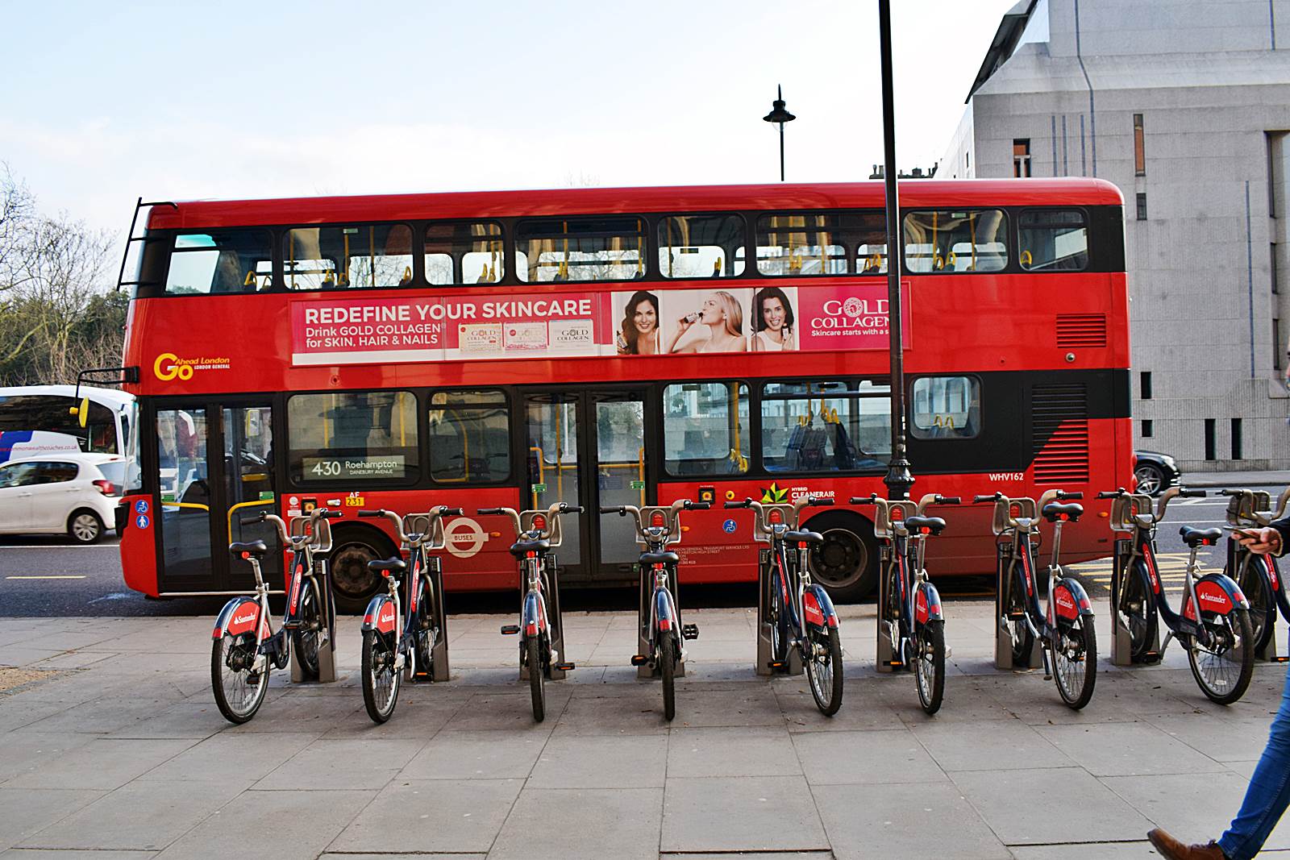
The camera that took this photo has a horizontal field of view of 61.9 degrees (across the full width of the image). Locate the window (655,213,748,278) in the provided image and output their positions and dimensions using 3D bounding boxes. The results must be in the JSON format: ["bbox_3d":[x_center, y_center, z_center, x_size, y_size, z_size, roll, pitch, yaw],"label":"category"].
[{"bbox_3d":[0.575,-1.872,10.950,0.897,0.632,0.060,-2,-1,0],"label":"window"}]

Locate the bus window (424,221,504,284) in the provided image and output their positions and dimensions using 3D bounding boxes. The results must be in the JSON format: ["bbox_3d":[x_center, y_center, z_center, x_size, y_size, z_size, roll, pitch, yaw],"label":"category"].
[{"bbox_3d":[-1.811,-1.770,10.822,0.782,0.615,0.060,-2,1,-1],"label":"bus window"}]

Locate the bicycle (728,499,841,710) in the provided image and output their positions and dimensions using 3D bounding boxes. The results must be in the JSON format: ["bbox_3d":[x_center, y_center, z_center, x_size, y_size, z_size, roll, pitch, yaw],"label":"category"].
[{"bbox_3d":[0.881,0.962,6.199,0.660,1.120,1.760,-1,-1,-8],"label":"bicycle"}]

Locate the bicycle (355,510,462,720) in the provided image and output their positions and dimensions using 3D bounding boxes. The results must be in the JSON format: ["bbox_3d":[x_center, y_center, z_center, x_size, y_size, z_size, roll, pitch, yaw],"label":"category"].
[{"bbox_3d":[-1.437,1.039,6.384,0.660,1.120,1.800,-2,0,1],"label":"bicycle"}]

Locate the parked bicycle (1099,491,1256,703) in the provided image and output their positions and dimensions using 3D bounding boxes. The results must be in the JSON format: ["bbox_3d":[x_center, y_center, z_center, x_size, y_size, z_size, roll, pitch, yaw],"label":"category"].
[{"bbox_3d":[3.094,0.906,6.270,0.660,1.120,1.800,-2,0,2],"label":"parked bicycle"}]

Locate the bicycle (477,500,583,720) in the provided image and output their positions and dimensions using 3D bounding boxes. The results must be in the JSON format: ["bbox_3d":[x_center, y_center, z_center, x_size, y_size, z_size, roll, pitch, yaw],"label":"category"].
[{"bbox_3d":[-0.621,1.004,6.250,0.660,1.120,1.760,-1,-1,-6],"label":"bicycle"}]

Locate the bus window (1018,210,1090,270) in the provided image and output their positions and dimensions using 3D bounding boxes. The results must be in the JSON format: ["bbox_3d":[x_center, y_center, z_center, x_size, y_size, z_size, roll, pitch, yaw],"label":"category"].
[{"bbox_3d":[4.136,-1.914,10.896,0.686,0.601,0.060,-2,1,-1],"label":"bus window"}]

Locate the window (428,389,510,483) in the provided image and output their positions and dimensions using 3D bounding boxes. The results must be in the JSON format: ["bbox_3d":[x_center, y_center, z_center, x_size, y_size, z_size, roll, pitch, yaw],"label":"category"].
[{"bbox_3d":[-1.792,0.064,10.950,0.807,0.937,0.060,-2,-1,0],"label":"window"}]

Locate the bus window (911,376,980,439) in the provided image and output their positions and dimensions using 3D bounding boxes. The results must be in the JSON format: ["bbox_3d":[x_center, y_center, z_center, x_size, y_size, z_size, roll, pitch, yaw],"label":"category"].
[{"bbox_3d":[3.052,-0.224,10.885,0.686,0.623,0.060,-2,1,-1],"label":"bus window"}]

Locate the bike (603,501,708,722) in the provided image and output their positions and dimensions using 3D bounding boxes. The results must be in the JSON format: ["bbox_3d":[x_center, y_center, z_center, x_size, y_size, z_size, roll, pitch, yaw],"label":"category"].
[{"bbox_3d":[0.098,0.983,6.198,0.660,1.120,1.760,-1,-1,-2],"label":"bike"}]

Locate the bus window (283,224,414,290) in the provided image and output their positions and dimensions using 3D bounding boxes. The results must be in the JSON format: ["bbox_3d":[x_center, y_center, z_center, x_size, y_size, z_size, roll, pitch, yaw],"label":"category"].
[{"bbox_3d":[-3.023,-1.759,10.950,1.318,0.642,0.060,-2,-1,0],"label":"bus window"}]

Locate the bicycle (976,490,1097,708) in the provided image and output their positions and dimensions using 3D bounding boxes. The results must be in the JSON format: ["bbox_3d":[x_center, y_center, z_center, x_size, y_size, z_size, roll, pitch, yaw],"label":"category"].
[{"bbox_3d":[2.321,0.927,6.241,0.660,1.120,1.800,-2,0,5],"label":"bicycle"}]

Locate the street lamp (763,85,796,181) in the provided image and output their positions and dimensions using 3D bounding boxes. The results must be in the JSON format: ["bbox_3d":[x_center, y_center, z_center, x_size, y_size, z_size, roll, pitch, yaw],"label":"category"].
[{"bbox_3d":[3.297,-3.270,25.252,0.780,9.700,0.780,-2,-1,0],"label":"street lamp"}]

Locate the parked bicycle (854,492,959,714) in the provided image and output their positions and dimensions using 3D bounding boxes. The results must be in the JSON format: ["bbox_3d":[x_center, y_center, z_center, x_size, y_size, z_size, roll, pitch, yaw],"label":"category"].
[{"bbox_3d":[1.559,0.949,6.231,0.660,1.120,1.800,-2,0,4],"label":"parked bicycle"}]

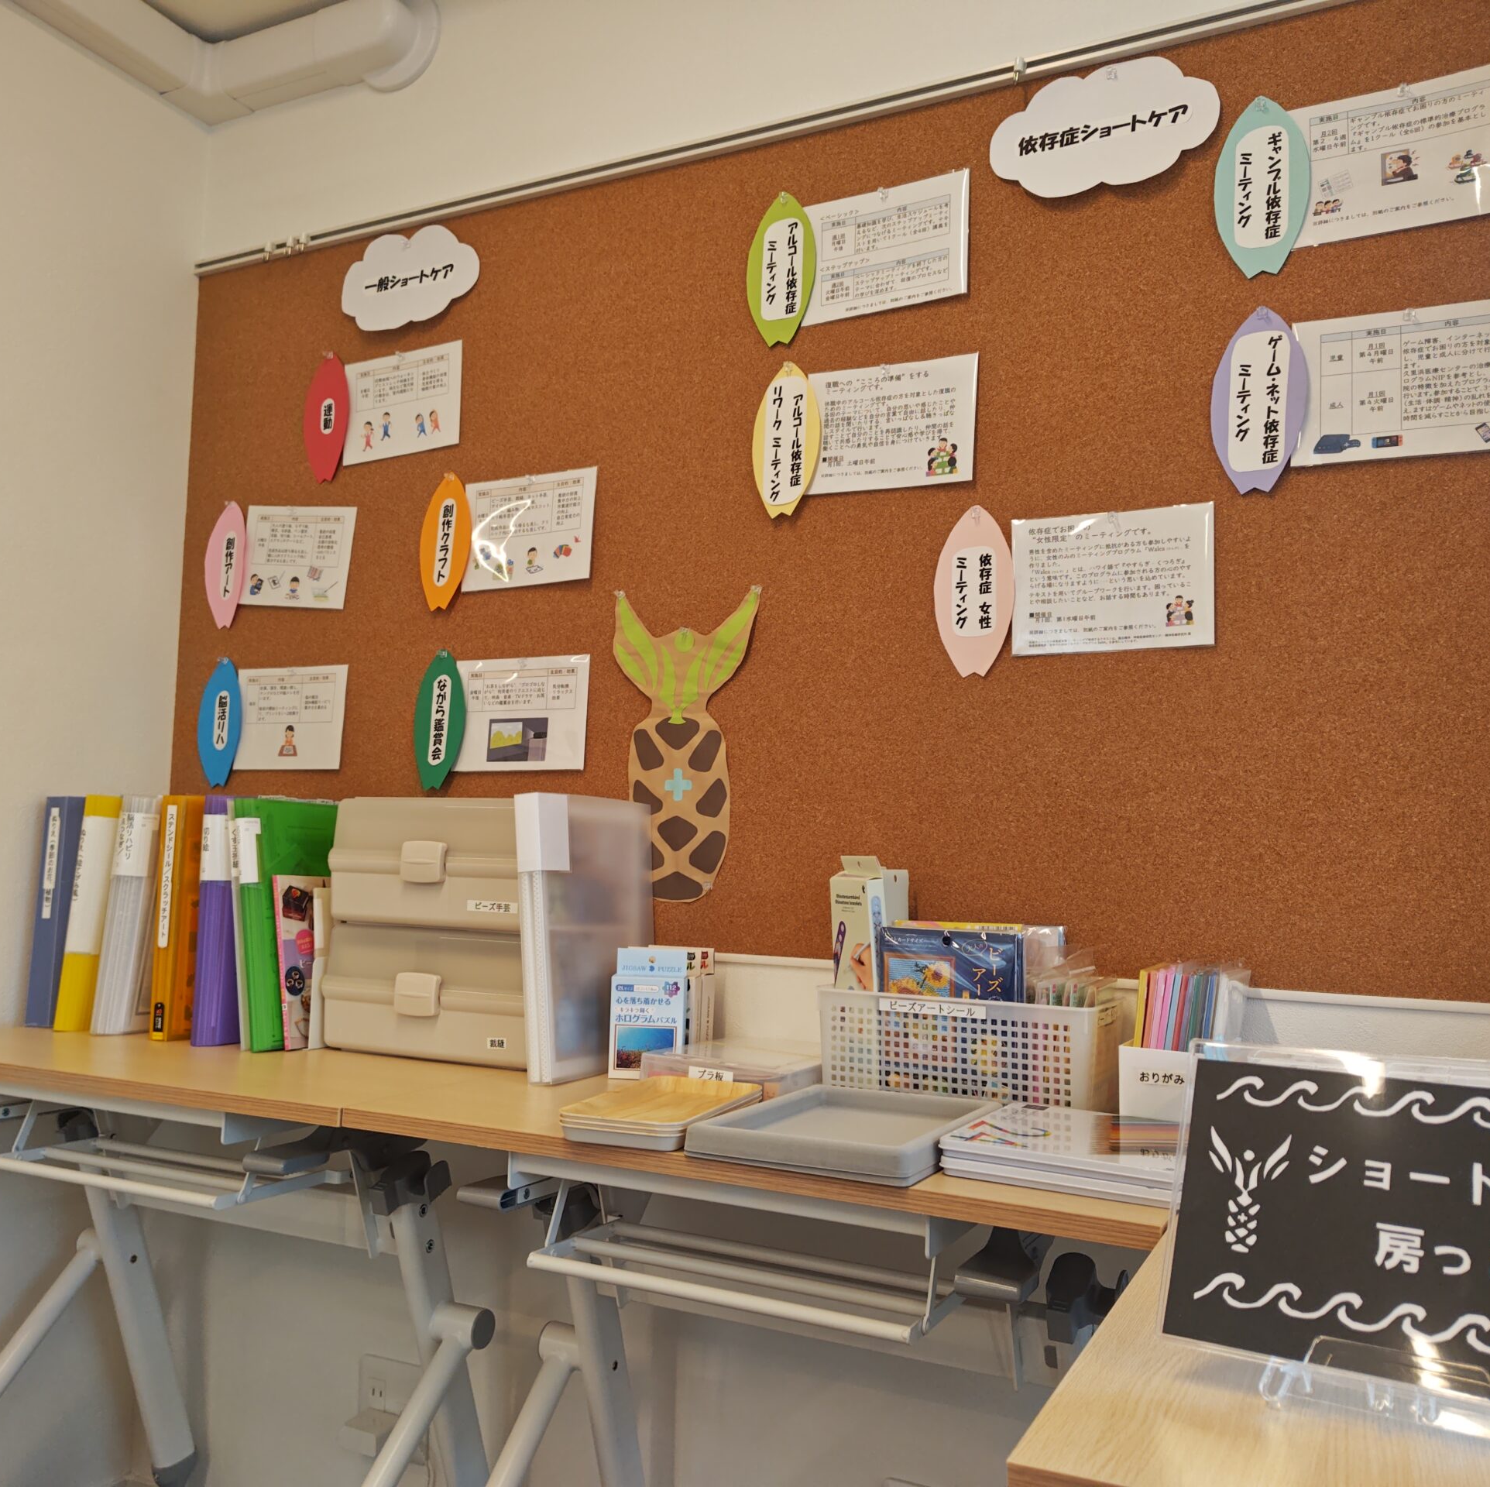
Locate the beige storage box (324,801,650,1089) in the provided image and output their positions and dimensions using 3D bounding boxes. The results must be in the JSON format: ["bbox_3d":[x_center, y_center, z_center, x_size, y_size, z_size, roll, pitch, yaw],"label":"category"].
[{"bbox_3d":[-0.331,0.229,1.652,0.347,0.317,0.200,-1,-5,26],"label":"beige storage box"}]

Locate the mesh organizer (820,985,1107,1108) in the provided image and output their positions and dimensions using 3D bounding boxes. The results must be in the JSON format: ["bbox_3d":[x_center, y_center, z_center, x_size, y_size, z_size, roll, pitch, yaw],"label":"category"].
[{"bbox_3d":[0.230,0.315,1.340,0.280,0.123,0.140,-1,-5,26],"label":"mesh organizer"}]

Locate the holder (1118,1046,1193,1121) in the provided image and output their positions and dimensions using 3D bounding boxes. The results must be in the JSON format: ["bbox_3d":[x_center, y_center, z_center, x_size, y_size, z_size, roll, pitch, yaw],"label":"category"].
[{"bbox_3d":[0.417,0.332,1.271,0.079,0.087,0.155,-1,-5,26],"label":"holder"}]

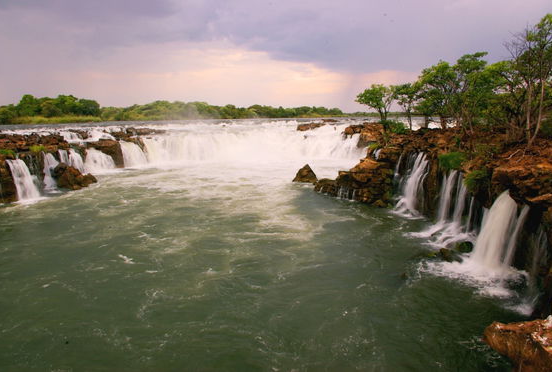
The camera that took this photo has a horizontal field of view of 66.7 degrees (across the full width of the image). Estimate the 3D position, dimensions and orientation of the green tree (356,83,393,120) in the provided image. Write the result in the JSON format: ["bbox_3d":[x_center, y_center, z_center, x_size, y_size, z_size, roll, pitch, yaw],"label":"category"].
[{"bbox_3d":[14.380,-11.940,61.000,5.360,5.470,5.360,0,10,0],"label":"green tree"}]

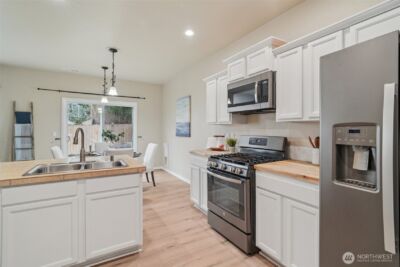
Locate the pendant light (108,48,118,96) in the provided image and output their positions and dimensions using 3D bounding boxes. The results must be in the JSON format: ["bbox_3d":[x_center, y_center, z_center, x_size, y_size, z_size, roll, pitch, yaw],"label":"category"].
[{"bbox_3d":[-1.630,-1.141,3.348,0.170,0.862,0.170,0,0,-33],"label":"pendant light"}]

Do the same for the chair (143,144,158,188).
[{"bbox_3d":[-1.371,0.745,4.207,0.610,1.005,0.500,0,0,-33],"label":"chair"}]

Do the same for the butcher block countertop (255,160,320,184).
[{"bbox_3d":[1.016,0.365,1.754,0.646,0.038,0.627,0,0,-33],"label":"butcher block countertop"}]

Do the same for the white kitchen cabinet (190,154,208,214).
[{"bbox_3d":[0.282,0.818,2.919,0.625,0.877,0.607,0,0,-33],"label":"white kitchen cabinet"}]

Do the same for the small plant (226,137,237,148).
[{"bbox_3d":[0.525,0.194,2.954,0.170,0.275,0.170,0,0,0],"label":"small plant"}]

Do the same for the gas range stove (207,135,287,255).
[{"bbox_3d":[0.590,0.651,2.304,0.750,1.215,0.760,0,0,-33],"label":"gas range stove"}]

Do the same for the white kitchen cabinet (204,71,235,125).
[{"bbox_3d":[0.406,-0.535,2.994,0.340,0.798,0.640,0,0,-33],"label":"white kitchen cabinet"}]

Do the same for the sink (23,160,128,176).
[{"bbox_3d":[-1.221,0.432,1.865,0.815,0.200,0.565,0,0,-33],"label":"sink"}]

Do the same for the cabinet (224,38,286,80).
[{"bbox_3d":[0.744,-0.881,2.390,0.425,0.350,0.790,0,0,-33],"label":"cabinet"}]

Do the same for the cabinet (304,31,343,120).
[{"bbox_3d":[1.237,-0.497,1.705,0.330,0.753,0.319,0,0,-33],"label":"cabinet"}]

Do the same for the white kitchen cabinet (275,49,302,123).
[{"bbox_3d":[1.067,-0.498,1.971,0.330,0.753,0.300,0,0,-33],"label":"white kitchen cabinet"}]

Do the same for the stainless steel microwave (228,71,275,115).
[{"bbox_3d":[0.753,-0.490,2.397,0.400,0.418,0.760,0,0,-33],"label":"stainless steel microwave"}]

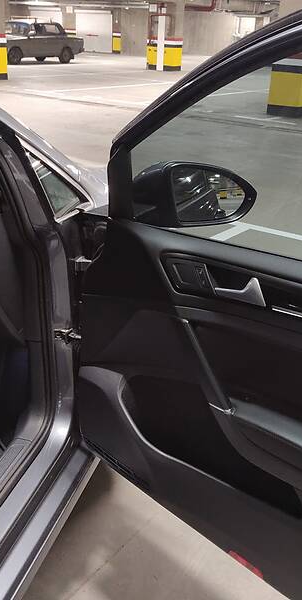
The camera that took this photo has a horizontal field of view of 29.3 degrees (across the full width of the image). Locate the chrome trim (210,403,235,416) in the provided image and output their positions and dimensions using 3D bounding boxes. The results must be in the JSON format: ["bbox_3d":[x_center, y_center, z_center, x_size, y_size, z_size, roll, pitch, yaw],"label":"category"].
[{"bbox_3d":[0.138,0.205,1.091,0.055,0.018,0.025,22,31,35],"label":"chrome trim"}]

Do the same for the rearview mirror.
[{"bbox_3d":[0.095,-0.231,1.259,0.225,0.145,0.125,-12,29,-28],"label":"rearview mirror"}]

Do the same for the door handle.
[{"bbox_3d":[0.160,-0.017,1.040,0.105,0.045,0.030,22,31,35],"label":"door handle"}]

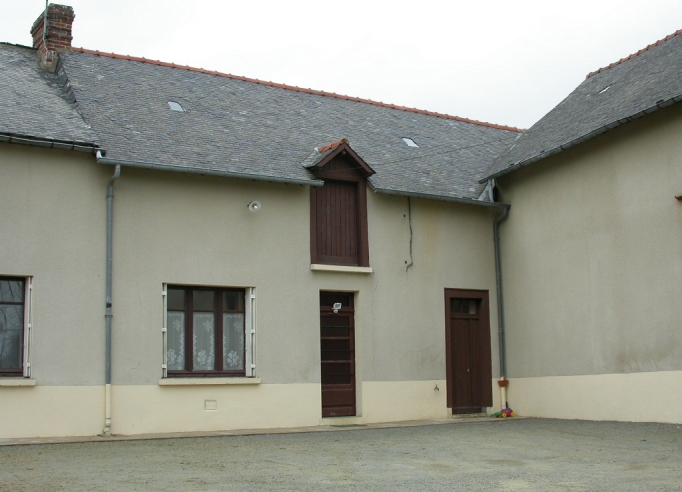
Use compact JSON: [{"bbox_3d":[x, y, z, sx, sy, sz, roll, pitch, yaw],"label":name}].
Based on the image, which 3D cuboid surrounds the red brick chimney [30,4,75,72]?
[{"bbox_3d":[-5.679,-3.809,17.410,0.484,1.360,1.410,4,-11,-31],"label":"red brick chimney"}]

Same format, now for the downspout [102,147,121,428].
[{"bbox_3d":[-3.509,0.781,13.586,0.120,4.130,0.260,4,-11,-31],"label":"downspout"}]

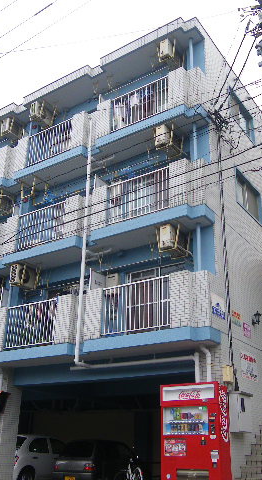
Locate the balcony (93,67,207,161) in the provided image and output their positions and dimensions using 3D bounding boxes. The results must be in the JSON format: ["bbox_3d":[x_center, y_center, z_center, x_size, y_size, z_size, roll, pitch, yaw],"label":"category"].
[{"bbox_3d":[0.567,-3.147,13.356,3.037,1.402,1.006,-14,-28,32],"label":"balcony"}]

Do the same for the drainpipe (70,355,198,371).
[{"bbox_3d":[-0.048,2.690,11.250,3.339,0.101,0.101,-14,-28,32],"label":"drainpipe"}]

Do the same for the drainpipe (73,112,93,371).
[{"bbox_3d":[-1.186,-0.286,13.286,0.103,6.971,0.103,-14,-28,32],"label":"drainpipe"}]

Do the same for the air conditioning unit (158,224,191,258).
[{"bbox_3d":[0.997,0.051,11.907,0.270,0.540,0.740,-14,-28,32],"label":"air conditioning unit"}]

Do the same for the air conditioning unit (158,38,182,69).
[{"bbox_3d":[1.082,-4.815,13.628,0.274,0.543,0.759,-14,-28,32],"label":"air conditioning unit"}]

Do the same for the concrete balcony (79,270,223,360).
[{"bbox_3d":[0.455,1.700,11.231,3.037,1.402,1.006,-14,-28,32],"label":"concrete balcony"}]

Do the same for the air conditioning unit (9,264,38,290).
[{"bbox_3d":[-2.979,1.077,14.486,0.270,0.540,0.740,-14,-28,32],"label":"air conditioning unit"}]

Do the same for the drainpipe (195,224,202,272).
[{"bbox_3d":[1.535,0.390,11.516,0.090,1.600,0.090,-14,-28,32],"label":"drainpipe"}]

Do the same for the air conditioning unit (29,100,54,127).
[{"bbox_3d":[-2.740,-3.838,16.065,0.274,0.543,0.759,-14,-28,32],"label":"air conditioning unit"}]

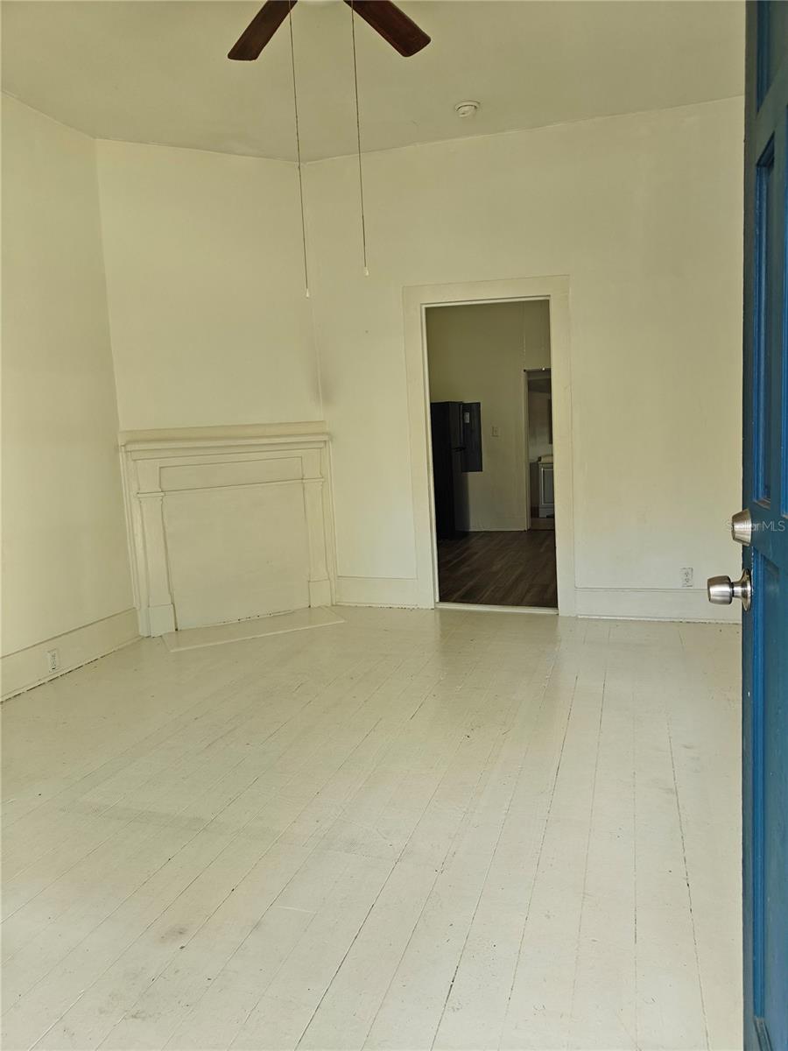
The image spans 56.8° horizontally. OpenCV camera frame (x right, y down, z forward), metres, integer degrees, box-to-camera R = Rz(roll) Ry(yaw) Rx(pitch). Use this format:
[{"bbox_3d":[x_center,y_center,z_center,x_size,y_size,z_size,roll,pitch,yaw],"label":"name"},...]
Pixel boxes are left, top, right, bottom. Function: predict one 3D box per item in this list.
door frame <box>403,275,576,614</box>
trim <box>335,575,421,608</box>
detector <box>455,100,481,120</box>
[{"bbox_3d":[0.659,-0.502,4.949,1.094,2.213,0.130,0,8,18],"label":"door frame"},{"bbox_3d":[-0.133,0.490,5.297,0.643,0.215,0.030,0,8,18],"label":"trim"},{"bbox_3d":[0.423,-2.377,4.175,0.145,0.052,0.145,-2,8,0],"label":"detector"}]

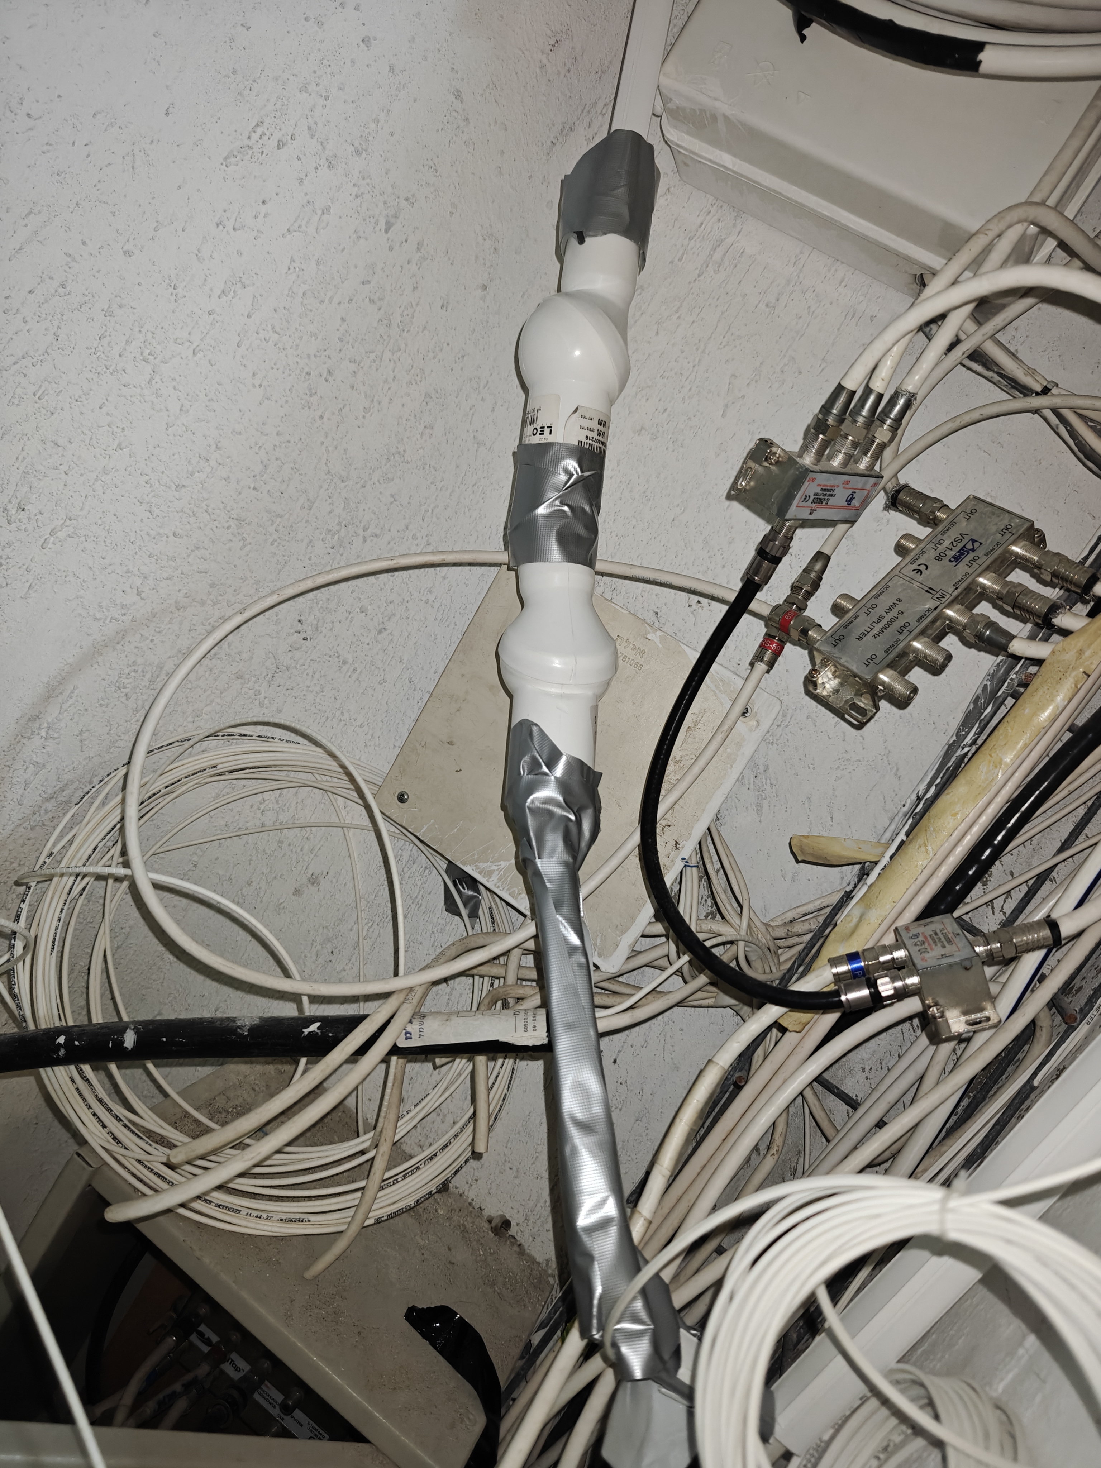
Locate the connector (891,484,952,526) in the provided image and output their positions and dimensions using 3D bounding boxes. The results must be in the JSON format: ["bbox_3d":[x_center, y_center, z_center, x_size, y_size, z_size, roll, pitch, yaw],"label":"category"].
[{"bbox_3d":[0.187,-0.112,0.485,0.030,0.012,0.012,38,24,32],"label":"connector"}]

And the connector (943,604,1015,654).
[{"bbox_3d":[0.200,-0.050,0.456,0.035,0.012,0.012,39,20,34],"label":"connector"}]

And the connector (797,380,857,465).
[{"bbox_3d":[0.117,-0.130,0.410,0.012,0.034,0.012,26,37,7],"label":"connector"}]

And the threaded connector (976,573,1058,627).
[{"bbox_3d":[0.216,-0.064,0.453,0.012,0.012,0.037,3,30,-50],"label":"threaded connector"}]

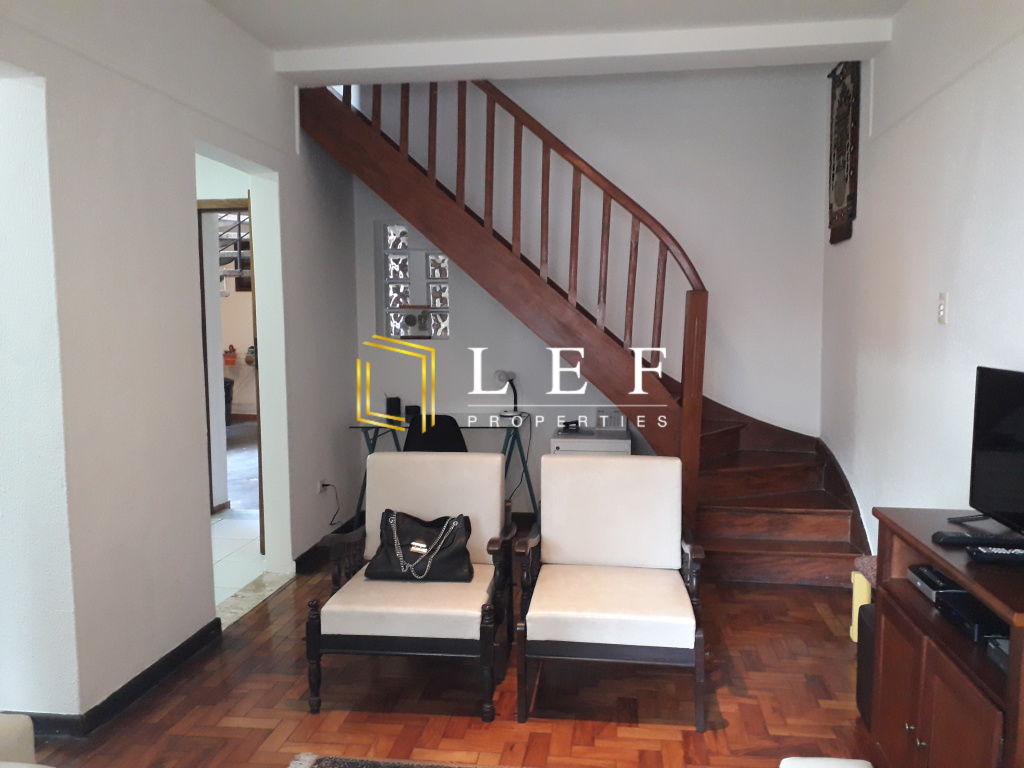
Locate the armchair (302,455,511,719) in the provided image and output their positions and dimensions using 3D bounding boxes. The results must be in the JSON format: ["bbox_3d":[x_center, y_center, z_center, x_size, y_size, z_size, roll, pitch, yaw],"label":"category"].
[{"bbox_3d":[-0.355,0.734,3.174,0.680,0.840,0.790,0,5,7],"label":"armchair"}]

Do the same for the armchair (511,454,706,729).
[{"bbox_3d":[0.369,0.738,3.103,0.660,0.840,0.790,0,5,6],"label":"armchair"}]

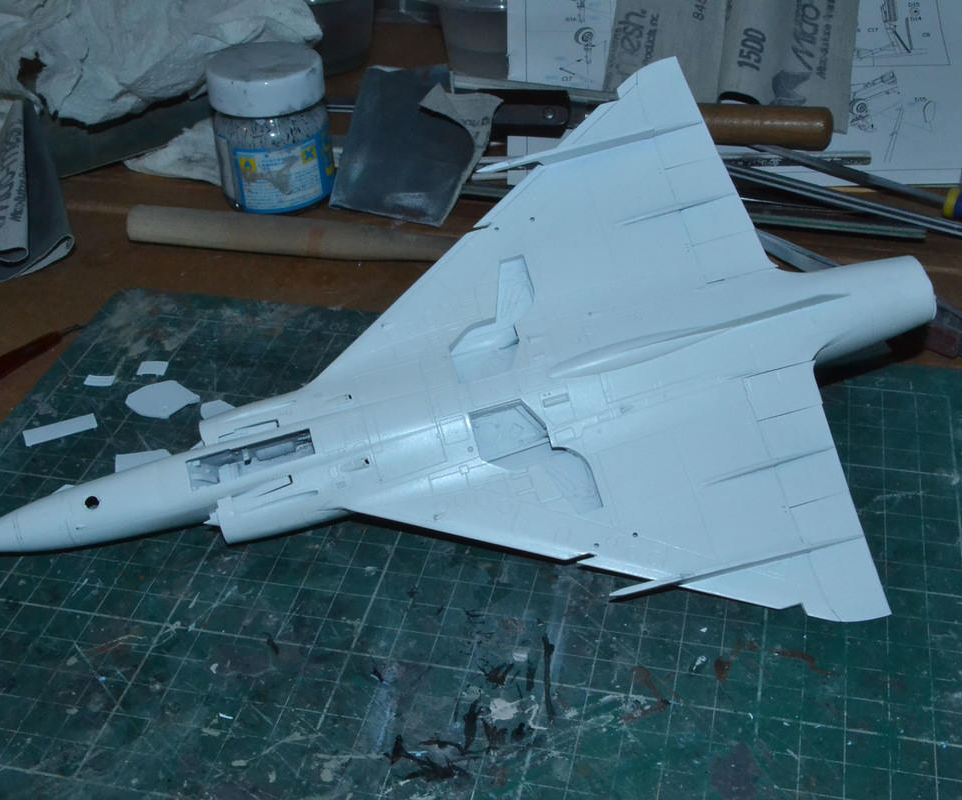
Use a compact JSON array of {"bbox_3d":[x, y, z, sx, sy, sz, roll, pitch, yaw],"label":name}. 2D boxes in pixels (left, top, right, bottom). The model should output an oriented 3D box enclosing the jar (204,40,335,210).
[{"bbox_3d":[-0.085,-0.111,0.529,0.046,0.055,0.046,-1,36,1],"label":"jar"}]

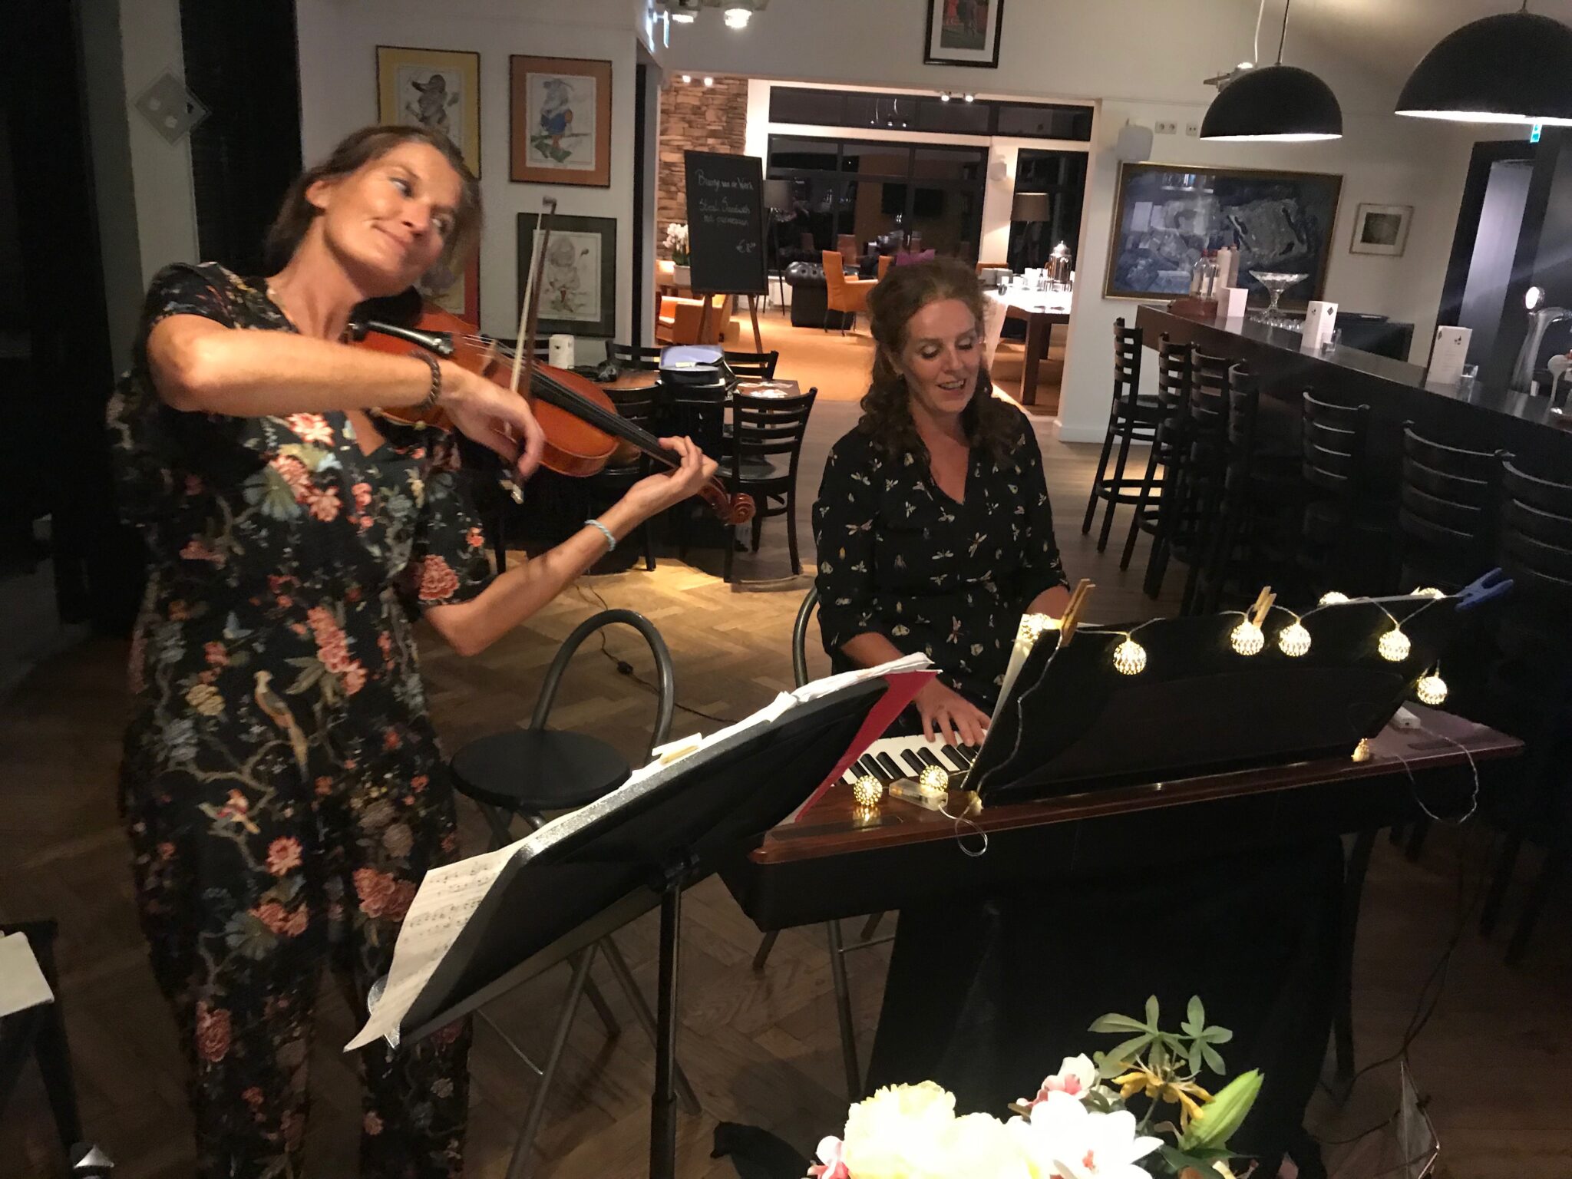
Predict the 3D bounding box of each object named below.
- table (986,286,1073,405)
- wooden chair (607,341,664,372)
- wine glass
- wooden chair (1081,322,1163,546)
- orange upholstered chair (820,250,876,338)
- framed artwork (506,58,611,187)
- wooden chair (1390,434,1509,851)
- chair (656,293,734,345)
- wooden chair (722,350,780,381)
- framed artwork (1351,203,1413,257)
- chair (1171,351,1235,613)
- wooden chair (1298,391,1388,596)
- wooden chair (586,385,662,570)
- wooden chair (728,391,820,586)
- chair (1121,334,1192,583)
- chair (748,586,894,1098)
[{"bbox_3d":[2.655,-2.593,13.219,1.087,0.800,3.948,3,17,-1],"label":"table"},{"bbox_3d":[-0.860,-0.844,6.704,0.426,0.846,0.482,9,18,18],"label":"wooden chair"},{"bbox_3d":[2.943,-1.740,7.583,0.335,0.290,0.335,3,17,0],"label":"wine glass"},{"bbox_3d":[1.907,-0.794,6.630,0.500,1.155,0.430,3,17,-1],"label":"wooden chair"},{"bbox_3d":[0.915,-3.888,16.757,0.615,1.026,0.554,-8,20,-32],"label":"orange upholstered chair"},{"bbox_3d":[-1.331,-2.757,7.497,0.602,0.710,0.030,3,17,0],"label":"framed artwork"},{"bbox_3d":[1.942,0.169,3.463,0.510,1.155,0.440,2,17,-4],"label":"wooden chair"},{"bbox_3d":[-1.082,-3.257,14.979,0.740,0.680,0.700,-3,18,-21],"label":"chair"},{"bbox_3d":[-0.230,-0.797,6.670,0.426,0.846,0.482,0,17,-11],"label":"wooden chair"},{"bbox_3d":[4.312,-2.593,9.187,0.392,0.349,0.031,3,17,-1],"label":"framed artwork"},{"bbox_3d":[1.907,-0.430,5.371,0.482,1.138,0.431,3,17,-1],"label":"chair"},{"bbox_3d":[1.875,-0.055,4.130,0.482,1.138,0.431,3,17,-1],"label":"wooden chair"},{"bbox_3d":[-0.811,-0.538,5.771,0.430,0.850,0.500,-3,18,-19],"label":"wooden chair"},{"bbox_3d":[-0.177,-0.508,5.729,0.426,0.846,0.482,-6,19,-28],"label":"wooden chair"},{"bbox_3d":[1.913,-0.566,5.878,0.500,1.155,0.430,3,17,-1],"label":"chair"},{"bbox_3d":[0.196,0.431,2.540,0.385,0.943,0.472,-7,20,-31],"label":"chair"}]

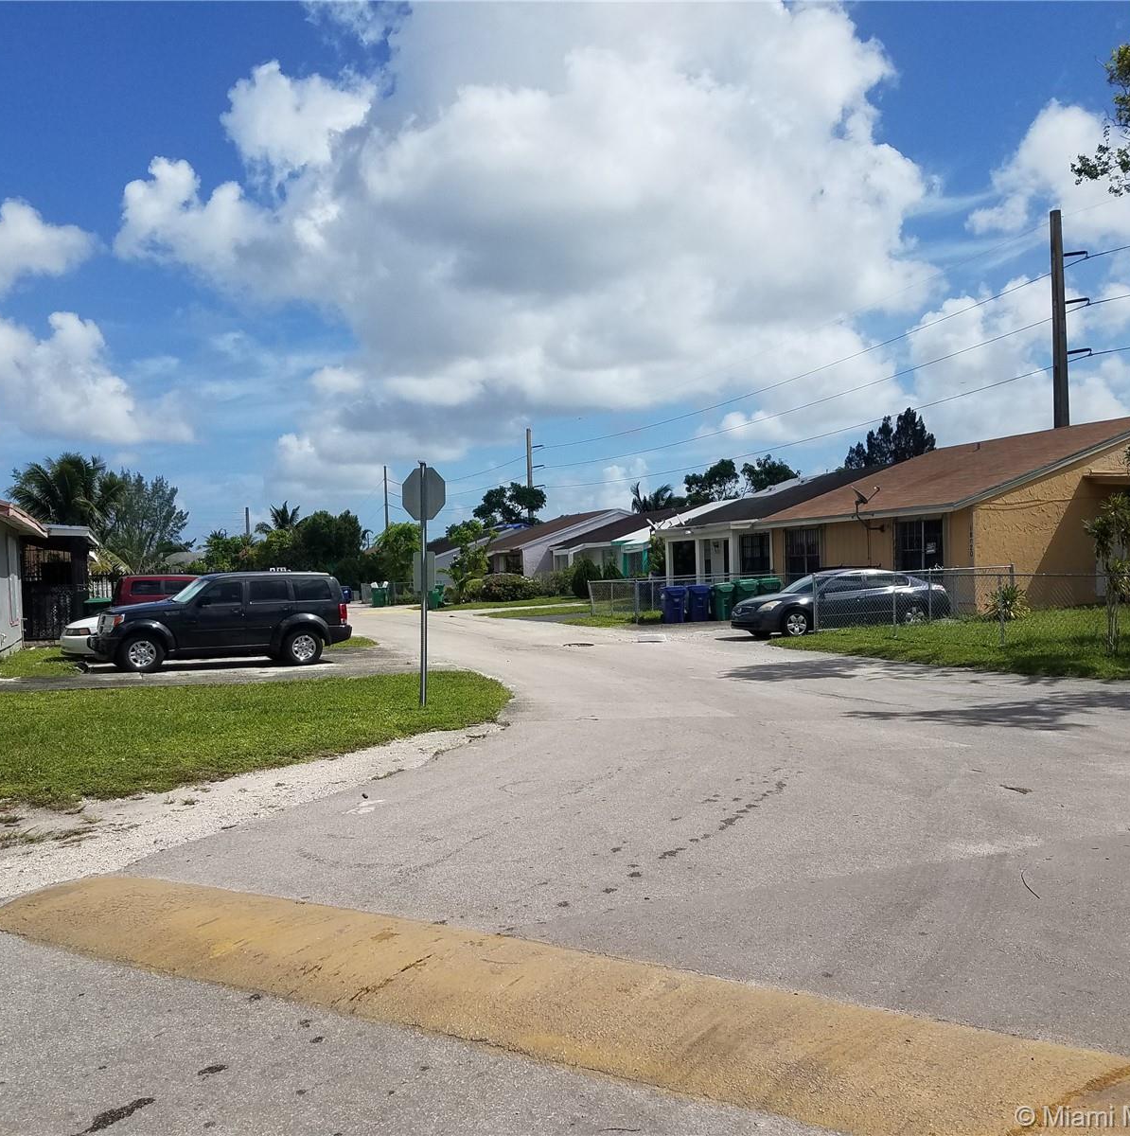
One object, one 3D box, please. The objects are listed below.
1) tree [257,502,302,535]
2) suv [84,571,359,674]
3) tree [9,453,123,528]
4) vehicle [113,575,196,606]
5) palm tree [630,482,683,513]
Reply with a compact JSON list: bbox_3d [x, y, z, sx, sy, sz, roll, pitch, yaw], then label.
[{"bbox_3d":[-20.093,-1.192,79.984,3.800,6.850,3.800,-1,0,0],"label":"tree"},{"bbox_3d":[-6.306,0.954,20.930,4.550,1.770,1.900,-1,0,-24],"label":"suv"},{"bbox_3d":[-19.710,-1.225,44.985,4.800,6.580,4.800,-1,0,0],"label":"tree"},{"bbox_3d":[-7.798,0.979,26.166,4.700,1.760,1.870,-1,0,-24],"label":"vehicle"},{"bbox_3d":[5.888,-1.835,71.983,3.800,7.190,3.800,-1,0,0],"label":"palm tree"}]

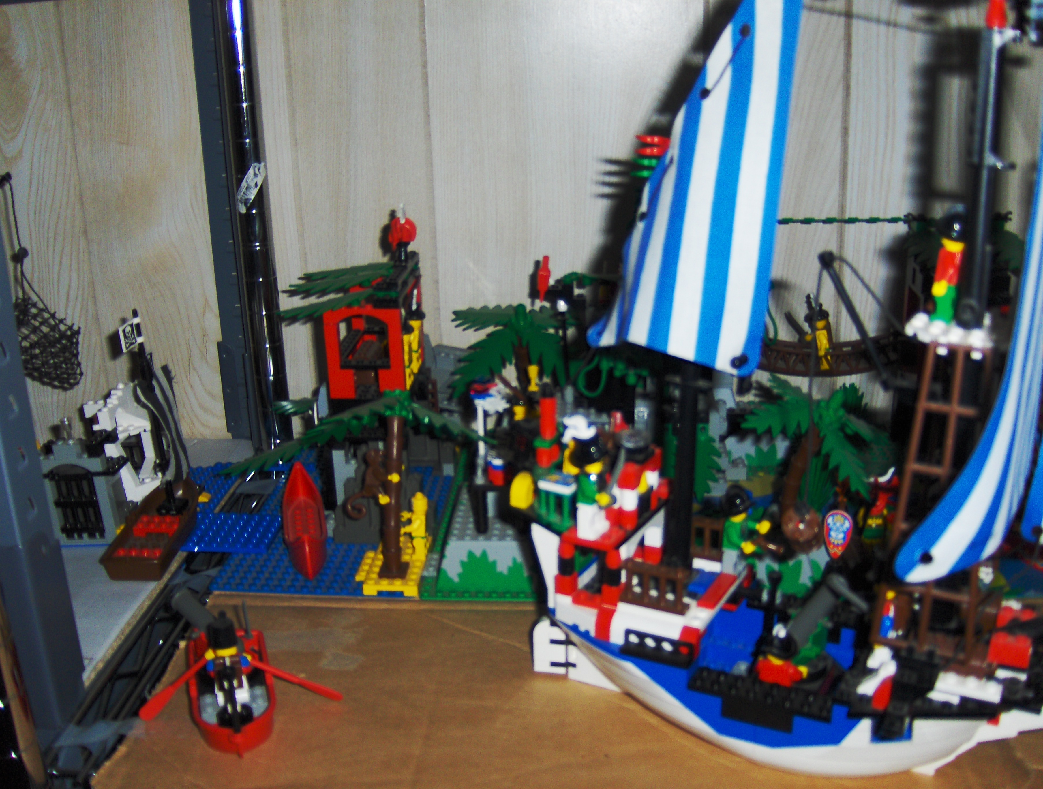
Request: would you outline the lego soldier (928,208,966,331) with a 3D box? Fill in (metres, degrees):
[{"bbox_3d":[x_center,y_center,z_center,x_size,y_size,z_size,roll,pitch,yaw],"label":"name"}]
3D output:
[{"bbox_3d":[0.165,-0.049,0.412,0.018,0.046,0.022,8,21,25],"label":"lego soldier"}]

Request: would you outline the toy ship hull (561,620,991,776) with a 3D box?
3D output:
[{"bbox_3d":[0.112,0.137,0.507,0.212,0.054,0.096,8,21,25],"label":"toy ship hull"}]

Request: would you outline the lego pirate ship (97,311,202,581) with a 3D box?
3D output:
[{"bbox_3d":[-0.237,0.027,0.685,0.050,0.150,0.115,-1,19,0],"label":"lego pirate ship"}]

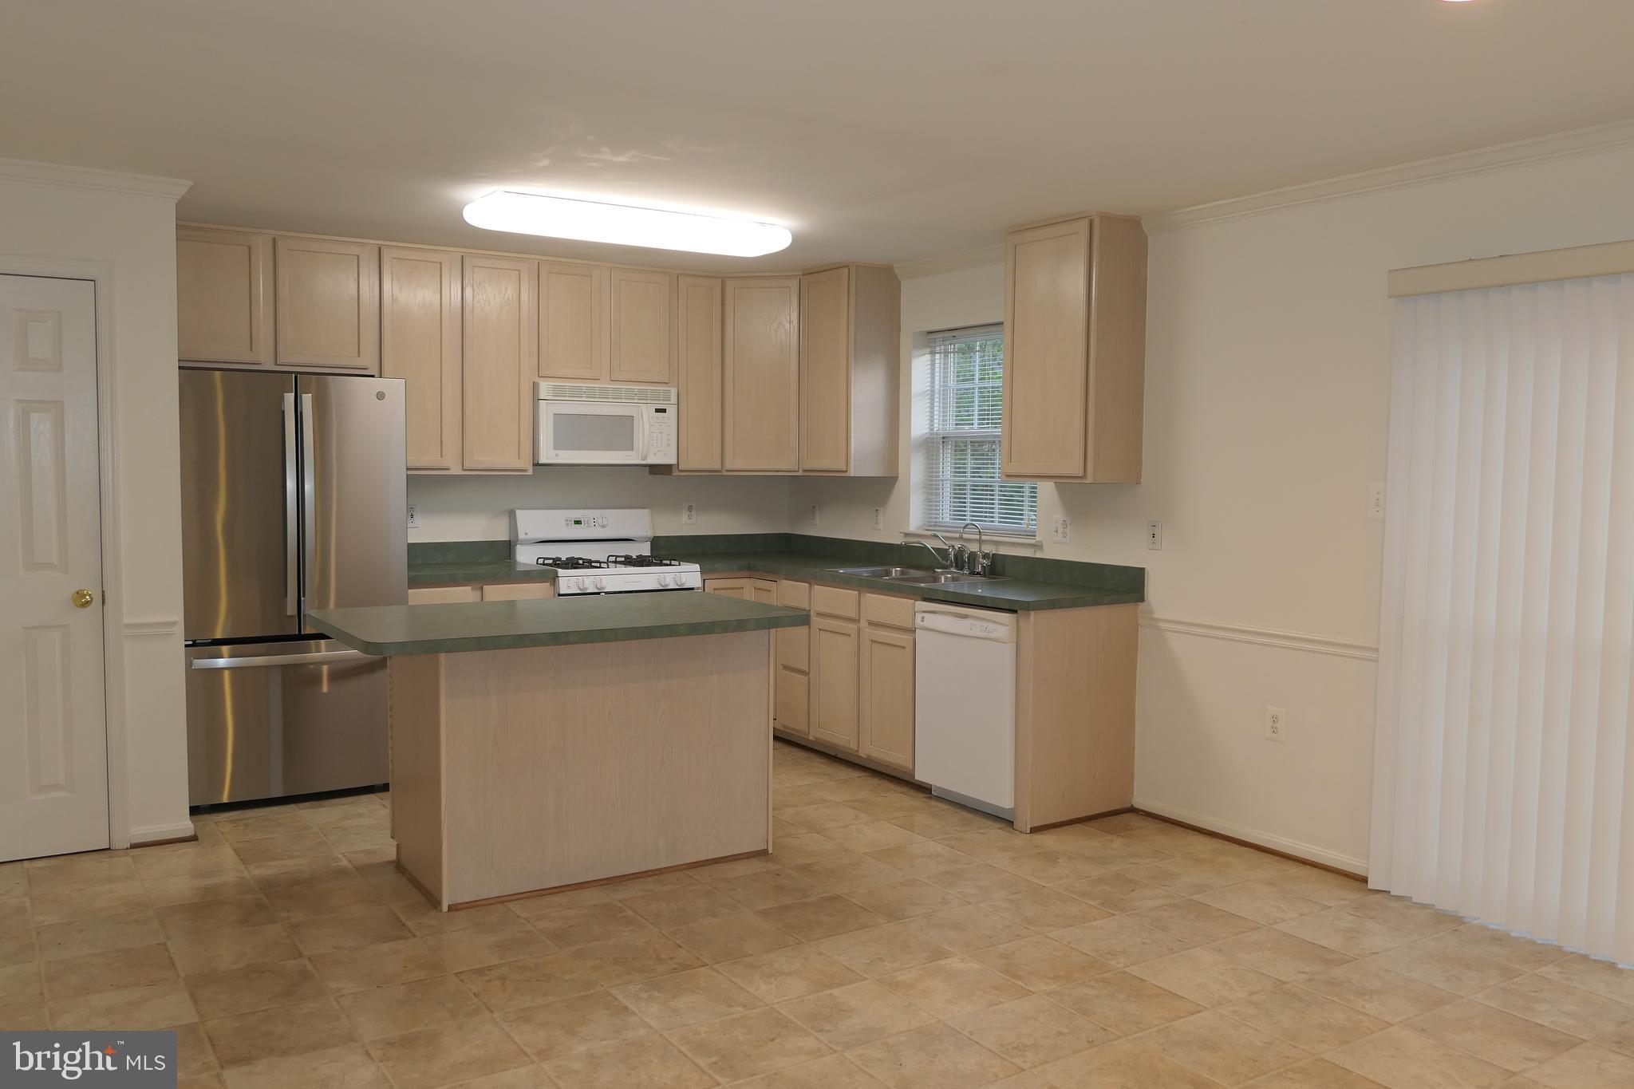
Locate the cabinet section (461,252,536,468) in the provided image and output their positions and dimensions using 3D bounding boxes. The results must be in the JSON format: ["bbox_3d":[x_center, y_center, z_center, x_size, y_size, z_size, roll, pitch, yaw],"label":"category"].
[{"bbox_3d":[-1.623,-0.874,6.270,0.360,1.042,0.322,-2,4,-33],"label":"cabinet section"}]

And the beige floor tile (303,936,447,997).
[{"bbox_3d":[-1.224,1.176,3.535,0.305,0.010,0.305,-1,4,-33],"label":"beige floor tile"}]

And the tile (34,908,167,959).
[{"bbox_3d":[-2.136,1.170,3.791,0.320,0.010,0.320,-2,4,-33],"label":"tile"}]

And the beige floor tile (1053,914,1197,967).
[{"bbox_3d":[0.915,1.189,3.806,0.305,0.010,0.305,-1,4,-33],"label":"beige floor tile"}]

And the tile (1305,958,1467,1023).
[{"bbox_3d":[1.541,1.229,3.487,0.320,0.010,0.320,-2,4,-33],"label":"tile"}]

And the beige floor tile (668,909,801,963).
[{"bbox_3d":[-0.249,1.187,3.834,0.317,0.010,0.314,-2,4,-33],"label":"beige floor tile"}]

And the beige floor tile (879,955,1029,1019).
[{"bbox_3d":[0.369,1.202,3.444,0.305,0.010,0.305,-1,4,-33],"label":"beige floor tile"}]

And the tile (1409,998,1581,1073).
[{"bbox_3d":[1.677,1.225,3.149,0.308,0.010,0.308,-2,4,-33],"label":"tile"}]

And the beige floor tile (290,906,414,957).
[{"bbox_3d":[-1.417,1.173,3.858,0.320,0.010,0.320,-2,4,-33],"label":"beige floor tile"}]

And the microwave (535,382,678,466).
[{"bbox_3d":[-1.136,-0.612,6.554,0.760,0.405,0.375,-2,4,-34],"label":"microwave"}]

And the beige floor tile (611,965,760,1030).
[{"bbox_3d":[-0.347,1.197,3.364,0.305,0.010,0.305,-1,4,-33],"label":"beige floor tile"}]

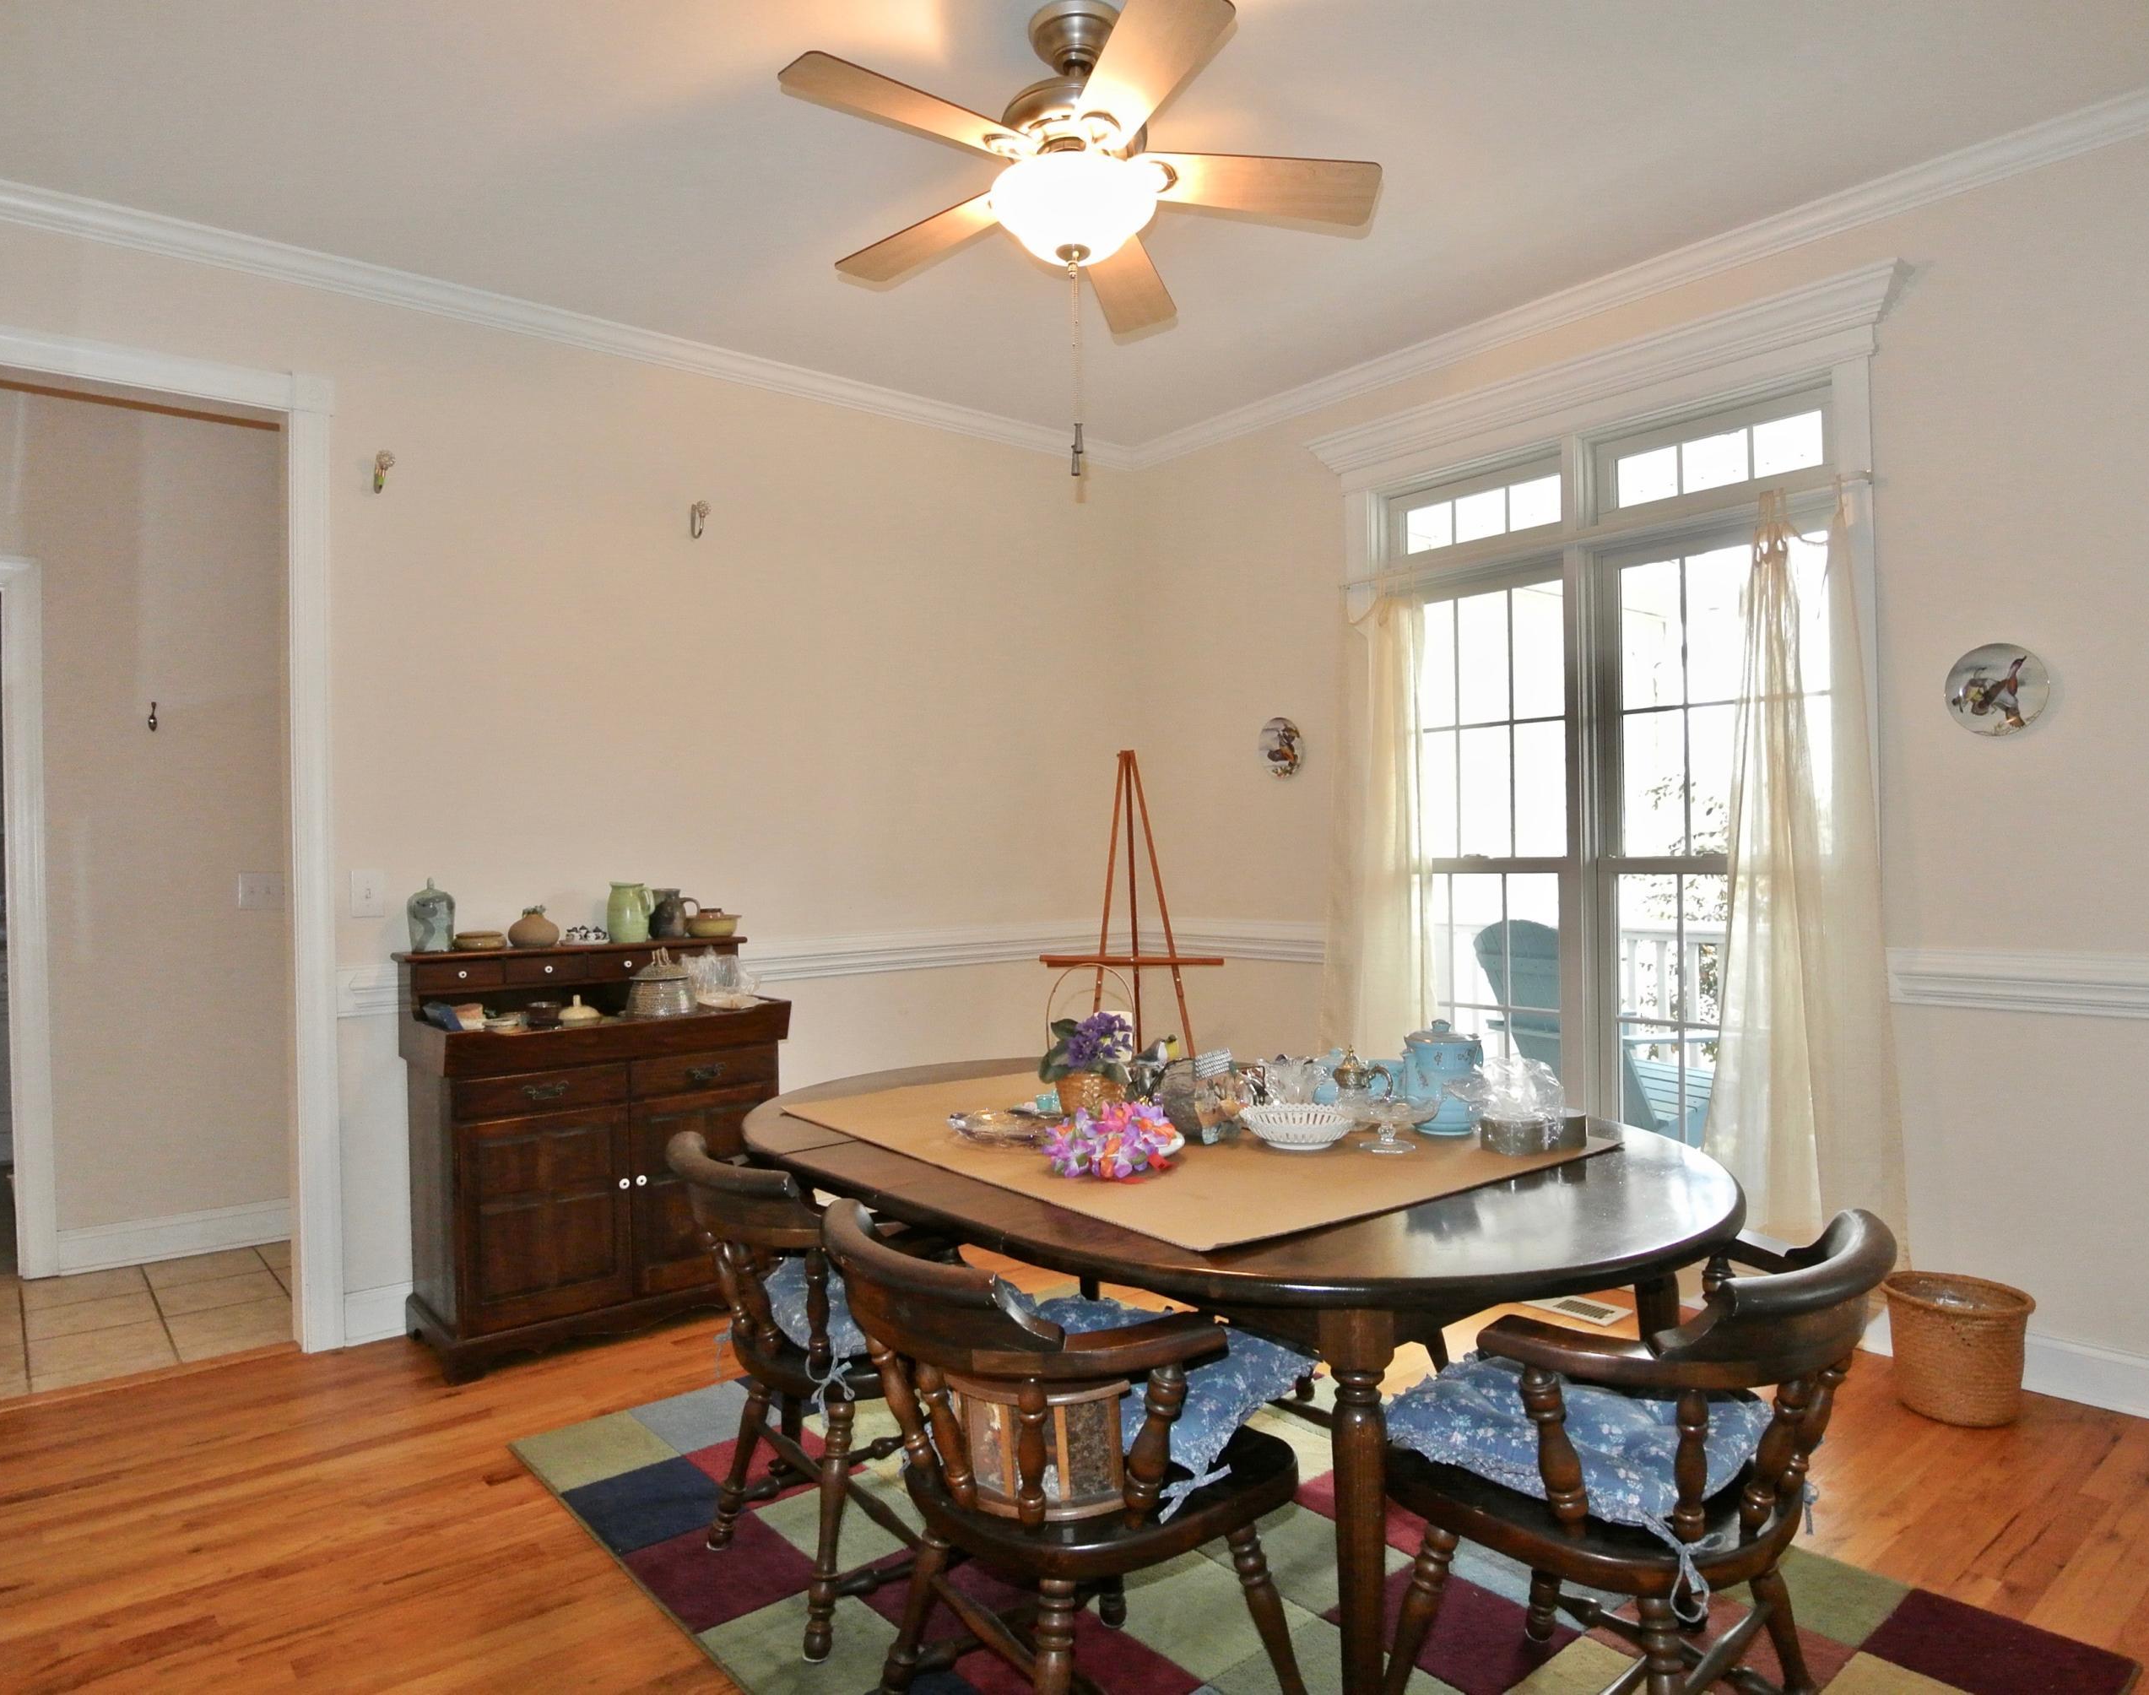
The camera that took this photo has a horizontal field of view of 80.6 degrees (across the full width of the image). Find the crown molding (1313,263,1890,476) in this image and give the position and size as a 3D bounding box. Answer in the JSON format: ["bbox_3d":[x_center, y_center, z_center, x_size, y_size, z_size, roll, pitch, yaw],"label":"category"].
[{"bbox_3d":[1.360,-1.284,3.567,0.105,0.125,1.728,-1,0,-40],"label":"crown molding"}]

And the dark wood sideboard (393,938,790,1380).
[{"bbox_3d":[-1.279,0.772,3.450,0.972,1.009,0.388,-1,0,-40],"label":"dark wood sideboard"}]

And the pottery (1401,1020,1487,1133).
[{"bbox_3d":[0.655,0.410,2.256,0.182,0.198,0.125,-1,0,-24],"label":"pottery"}]

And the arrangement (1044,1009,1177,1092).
[{"bbox_3d":[0.056,0.389,2.330,0.230,0.170,0.190,-1,0,0],"label":"arrangement"}]

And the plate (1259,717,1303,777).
[{"bbox_3d":[0.717,-0.344,4.424,0.025,0.212,0.212,-1,0,-40],"label":"plate"}]

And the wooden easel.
[{"bbox_3d":[0.190,0.452,4.120,0.600,1.550,0.620,-1,0,-3],"label":"wooden easel"}]

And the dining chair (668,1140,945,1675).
[{"bbox_3d":[-0.390,0.843,2.116,0.550,0.755,0.600,-1,0,-38],"label":"dining chair"}]

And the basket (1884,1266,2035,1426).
[{"bbox_3d":[1.856,1.053,2.662,0.285,0.250,0.285,-1,0,-40],"label":"basket"}]

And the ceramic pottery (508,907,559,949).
[{"bbox_3d":[-1.417,0.210,3.319,0.125,0.105,0.125,-1,0,-40],"label":"ceramic pottery"}]

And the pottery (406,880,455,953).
[{"bbox_3d":[-1.606,0.170,3.161,0.109,0.180,0.109,-1,0,-40],"label":"pottery"}]

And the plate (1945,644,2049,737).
[{"bbox_3d":[2.050,-0.350,2.823,0.025,0.212,0.212,-1,0,-40],"label":"plate"}]

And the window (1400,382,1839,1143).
[{"bbox_3d":[1.470,-0.105,3.631,0.110,2.121,1.360,-1,0,-40],"label":"window"}]

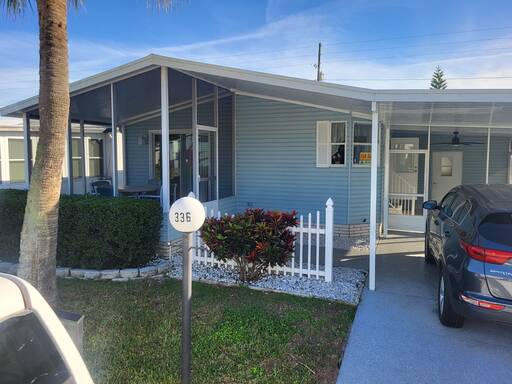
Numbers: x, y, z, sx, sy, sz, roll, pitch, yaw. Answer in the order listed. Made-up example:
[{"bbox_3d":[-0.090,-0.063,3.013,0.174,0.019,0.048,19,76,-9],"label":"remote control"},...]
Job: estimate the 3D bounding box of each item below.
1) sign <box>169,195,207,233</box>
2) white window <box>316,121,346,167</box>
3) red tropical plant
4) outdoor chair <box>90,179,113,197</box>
[{"bbox_3d":[-0.570,0.190,3.200,0.300,0.300,0.300,1,3,5],"label":"sign"},{"bbox_3d":[1.770,-1.123,9.020,0.710,1.080,0.100,2,4,21],"label":"white window"},{"bbox_3d":[-0.110,0.800,5.780,1.400,1.100,1.200,2,4,21],"label":"red tropical plant"},{"bbox_3d":[-3.780,0.180,9.400,0.620,0.930,0.580,3,5,44],"label":"outdoor chair"}]

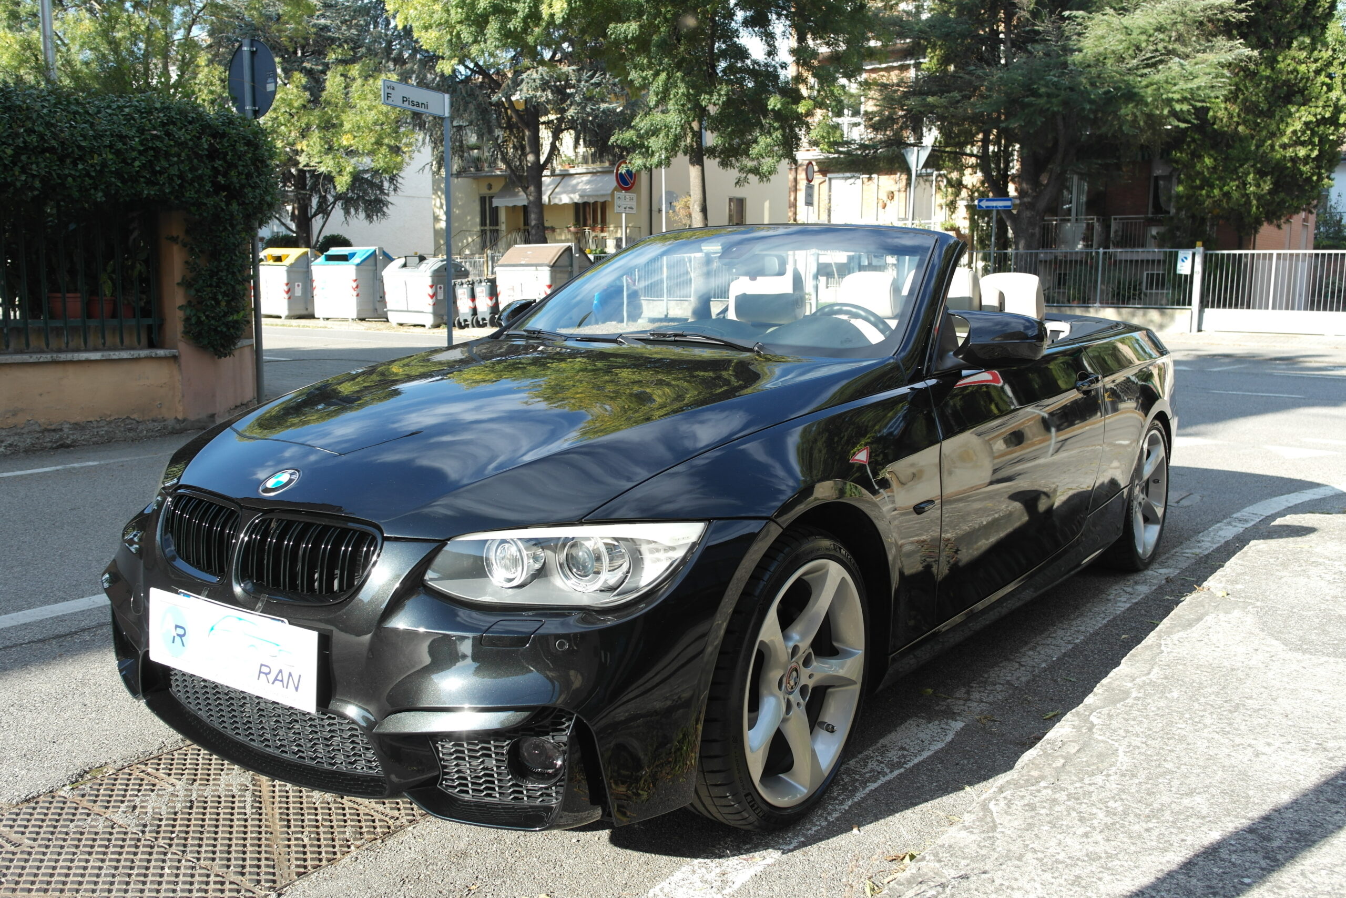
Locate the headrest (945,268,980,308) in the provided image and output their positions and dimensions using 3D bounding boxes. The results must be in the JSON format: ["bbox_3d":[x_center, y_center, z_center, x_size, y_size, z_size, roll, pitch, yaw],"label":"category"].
[{"bbox_3d":[0.953,-0.538,3.935,0.270,0.210,0.130,6,10,36],"label":"headrest"}]

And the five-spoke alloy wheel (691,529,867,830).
[{"bbox_3d":[0.198,0.479,2.417,0.230,0.640,0.640,6,10,36],"label":"five-spoke alloy wheel"}]

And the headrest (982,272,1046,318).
[{"bbox_3d":[1.387,-0.613,4.585,0.240,0.205,0.125,7,10,36],"label":"headrest"}]

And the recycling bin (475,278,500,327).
[{"bbox_3d":[-3.978,-3.208,24.693,0.540,1.040,0.640,5,9,31],"label":"recycling bin"}]

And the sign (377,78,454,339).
[{"bbox_3d":[-2.539,-2.065,11.216,0.070,2.991,0.838,7,10,37],"label":"sign"}]

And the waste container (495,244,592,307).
[{"bbox_3d":[-2.523,-3.176,22.253,1.395,1.766,1.442,6,10,30],"label":"waste container"}]

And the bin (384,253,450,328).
[{"bbox_3d":[-5.476,-3.483,24.965,1.420,1.540,1.220,5,9,29],"label":"bin"}]

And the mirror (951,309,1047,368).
[{"bbox_3d":[0.863,-0.293,2.980,0.240,0.155,0.140,6,10,36],"label":"mirror"}]

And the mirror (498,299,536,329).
[{"bbox_3d":[-0.554,-0.454,4.019,0.240,0.155,0.140,6,10,36],"label":"mirror"}]

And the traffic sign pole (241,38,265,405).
[{"bbox_3d":[-3.198,-1.629,8.578,0.055,2.893,0.055,7,10,37],"label":"traffic sign pole"}]

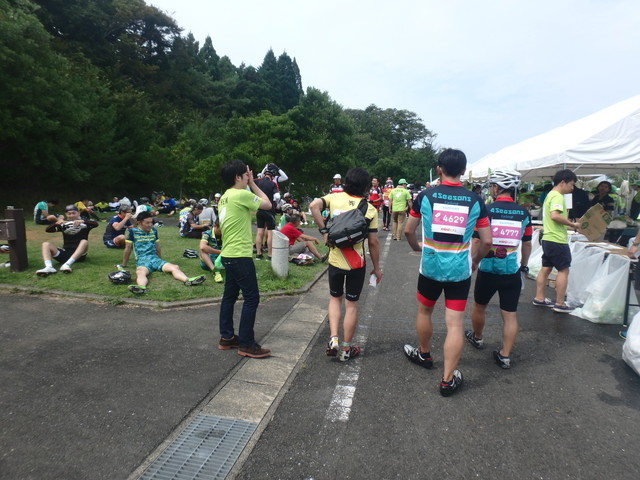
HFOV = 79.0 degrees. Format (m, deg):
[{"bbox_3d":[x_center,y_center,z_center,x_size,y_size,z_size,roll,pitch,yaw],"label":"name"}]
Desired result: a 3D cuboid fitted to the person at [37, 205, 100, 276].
[{"bbox_3d":[-3.801,-0.039,5.846,0.780,0.900,0.820,-3,8,-20],"label":"person"}]

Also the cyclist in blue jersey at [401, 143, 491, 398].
[{"bbox_3d":[0.979,0.200,3.053,0.660,1.760,0.700,2,8,12],"label":"cyclist in blue jersey"}]

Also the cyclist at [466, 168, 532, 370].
[{"bbox_3d":[1.581,0.207,3.420,0.540,1.690,0.500,1,7,5],"label":"cyclist"}]

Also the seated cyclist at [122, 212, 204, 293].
[{"bbox_3d":[-2.243,0.098,5.460,0.950,0.870,1.030,-5,9,-35],"label":"seated cyclist"}]

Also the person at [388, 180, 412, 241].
[{"bbox_3d":[2.266,-0.864,11.000,0.580,1.730,0.380,2,7,10],"label":"person"}]

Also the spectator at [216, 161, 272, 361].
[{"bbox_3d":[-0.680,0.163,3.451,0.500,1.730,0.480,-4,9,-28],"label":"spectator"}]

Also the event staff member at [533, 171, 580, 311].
[{"bbox_3d":[2.876,0.009,4.722,0.550,1.700,0.480,1,8,10],"label":"event staff member"}]

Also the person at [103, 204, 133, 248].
[{"bbox_3d":[-3.805,-0.256,7.481,0.820,0.840,0.520,-1,8,-8],"label":"person"}]

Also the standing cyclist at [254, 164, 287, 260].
[{"bbox_3d":[-0.953,-0.543,7.400,0.580,1.770,0.450,0,7,-5],"label":"standing cyclist"}]

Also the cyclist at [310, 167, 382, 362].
[{"bbox_3d":[0.229,0.210,3.357,0.600,1.660,0.500,1,8,9],"label":"cyclist"}]

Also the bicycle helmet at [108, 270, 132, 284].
[{"bbox_3d":[-2.646,0.497,5.150,0.290,0.170,0.210,4,8,25],"label":"bicycle helmet"}]

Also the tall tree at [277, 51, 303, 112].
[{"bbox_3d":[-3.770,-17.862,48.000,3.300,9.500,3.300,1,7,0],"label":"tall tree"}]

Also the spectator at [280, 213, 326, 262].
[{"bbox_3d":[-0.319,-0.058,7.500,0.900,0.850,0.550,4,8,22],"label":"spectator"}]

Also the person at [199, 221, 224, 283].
[{"bbox_3d":[-1.533,0.118,5.750,0.580,0.850,0.800,-1,7,-15],"label":"person"}]

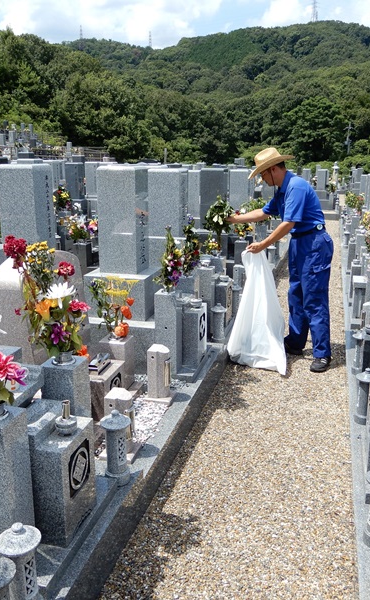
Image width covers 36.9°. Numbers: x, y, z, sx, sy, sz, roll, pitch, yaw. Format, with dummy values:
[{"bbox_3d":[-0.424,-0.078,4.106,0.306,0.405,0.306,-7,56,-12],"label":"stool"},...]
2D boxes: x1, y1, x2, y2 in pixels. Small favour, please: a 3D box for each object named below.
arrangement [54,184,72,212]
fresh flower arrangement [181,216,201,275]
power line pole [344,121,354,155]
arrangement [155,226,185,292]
[{"bbox_3d":[-1.988,-1.663,9.000,0.277,0.396,0.277,4,14,15],"label":"arrangement"},{"bbox_3d":[0.046,-0.382,3.887,0.140,0.420,0.145,3,14,15],"label":"fresh flower arrangement"},{"bbox_3d":[29.625,-27.665,100.347,1.600,8.500,0.350,4,14,16],"label":"power line pole"},{"bbox_3d":[-0.094,-0.255,3.489,0.178,0.416,0.198,4,14,15],"label":"arrangement"}]

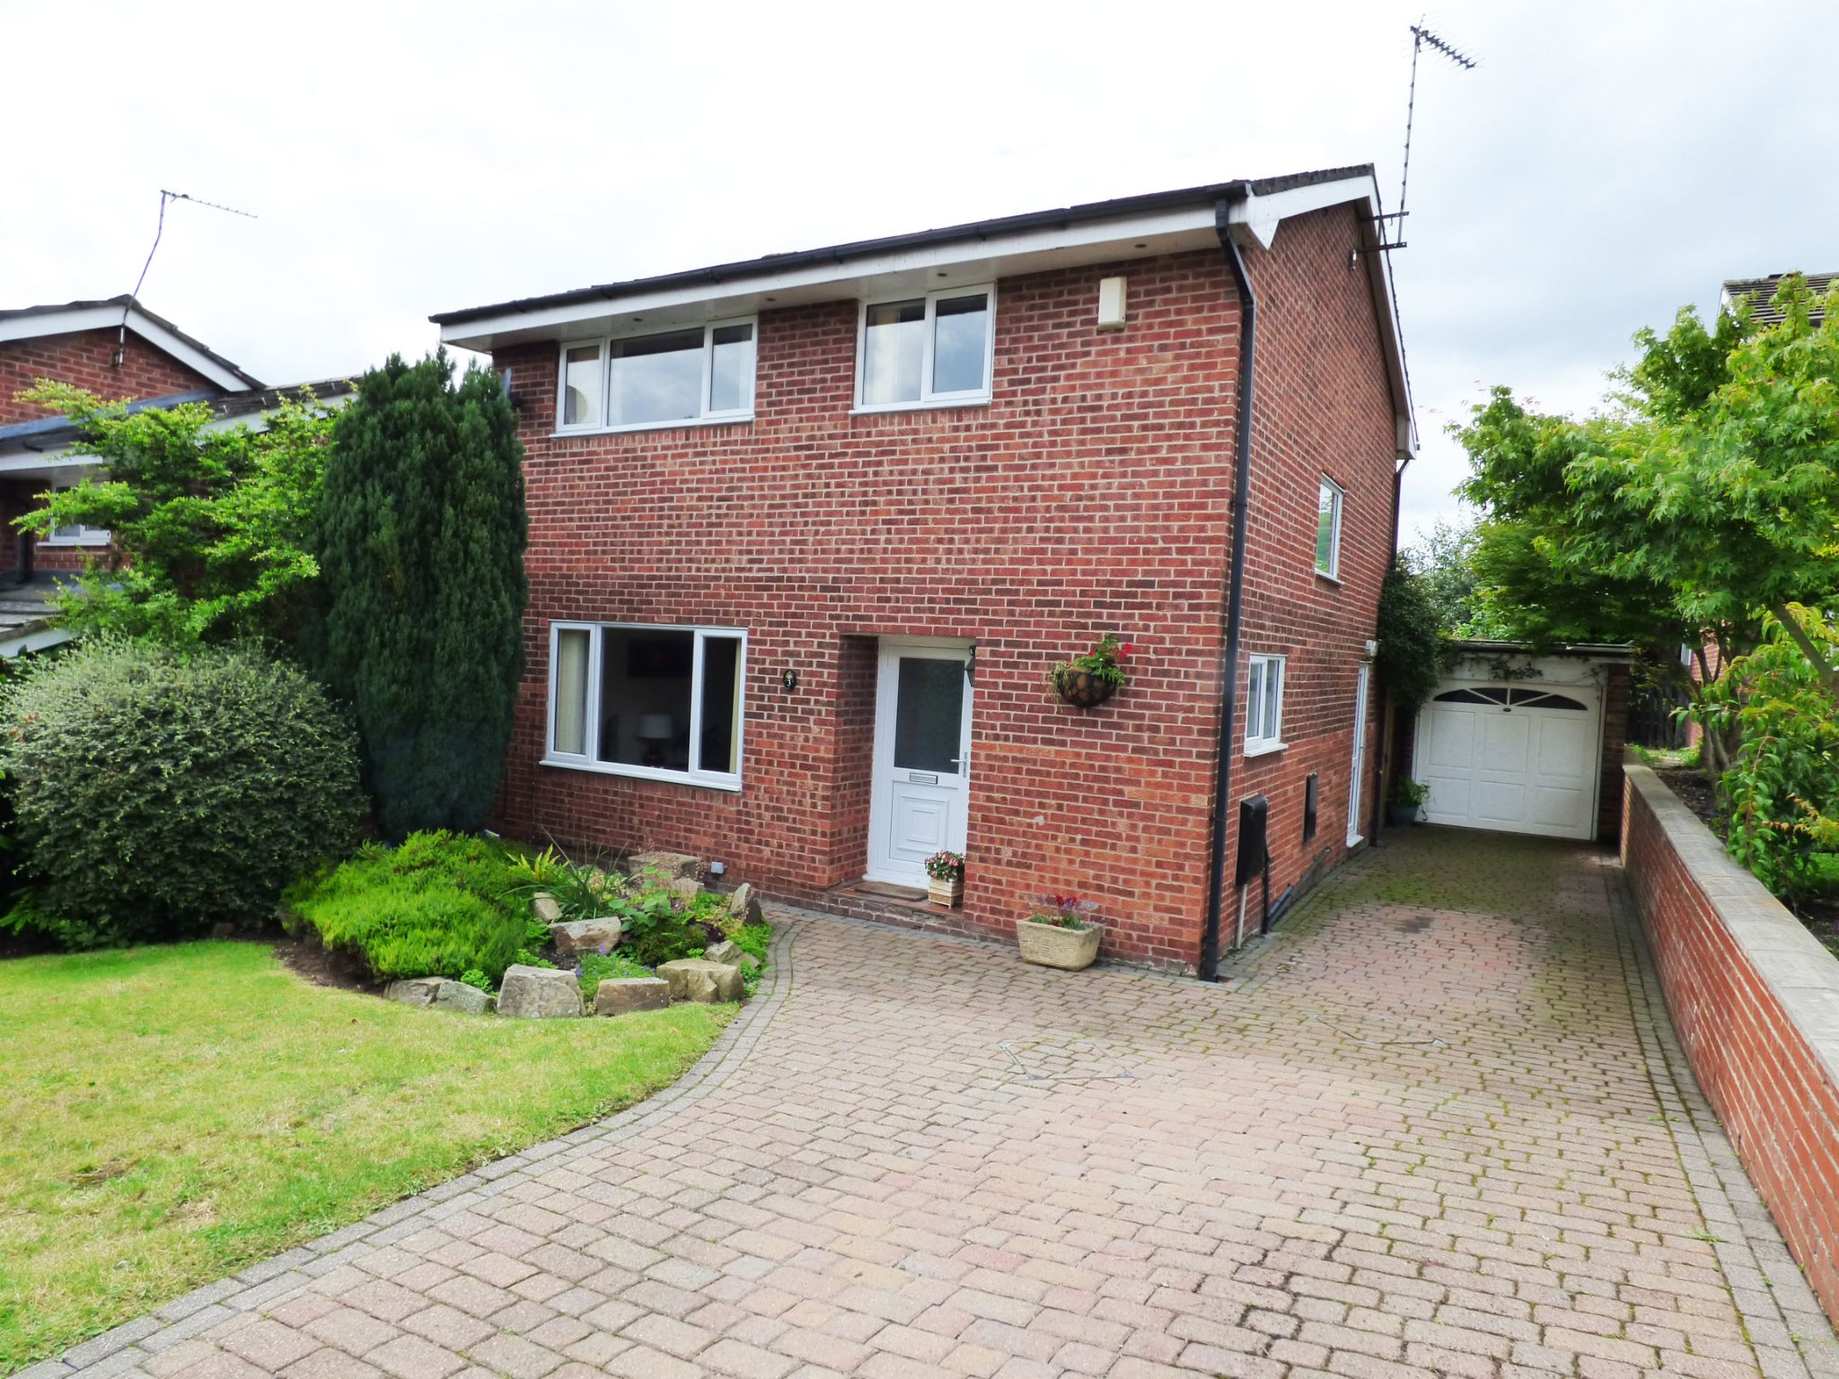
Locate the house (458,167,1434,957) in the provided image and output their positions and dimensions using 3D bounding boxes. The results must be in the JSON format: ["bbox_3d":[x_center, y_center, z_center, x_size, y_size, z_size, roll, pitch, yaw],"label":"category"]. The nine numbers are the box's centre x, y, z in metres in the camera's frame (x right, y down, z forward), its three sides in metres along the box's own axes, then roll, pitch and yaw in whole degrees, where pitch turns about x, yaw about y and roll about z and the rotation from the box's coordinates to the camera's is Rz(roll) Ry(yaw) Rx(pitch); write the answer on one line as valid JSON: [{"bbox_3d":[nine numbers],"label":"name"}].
[{"bbox_3d":[0.647,-1.739,12.041,7.968,6.808,8.270,4,3,31],"label":"house"}]

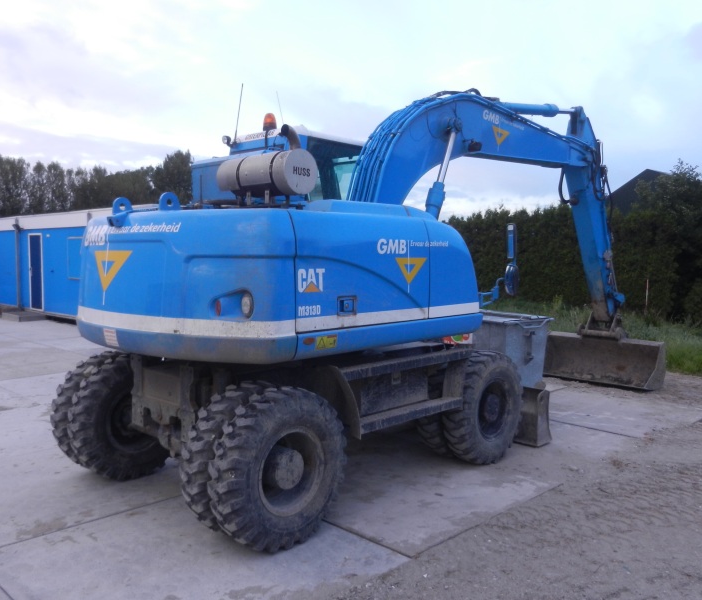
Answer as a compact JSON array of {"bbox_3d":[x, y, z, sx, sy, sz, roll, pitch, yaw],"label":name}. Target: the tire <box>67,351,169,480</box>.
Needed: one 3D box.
[{"bbox_3d":[-1.890,1.001,5.769,0.275,1.050,1.050,5,6,43],"label":"tire"}]

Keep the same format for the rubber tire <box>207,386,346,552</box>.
[{"bbox_3d":[-0.459,1.117,4.451,0.275,1.050,1.050,5,6,43],"label":"rubber tire"}]

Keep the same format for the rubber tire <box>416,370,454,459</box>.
[{"bbox_3d":[1.027,0.994,6.503,0.275,1.050,1.050,5,6,43],"label":"rubber tire"}]

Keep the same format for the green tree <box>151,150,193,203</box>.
[{"bbox_3d":[-14.151,-7.242,55.358,4.200,10.080,4.200,0,4,-14],"label":"green tree"}]

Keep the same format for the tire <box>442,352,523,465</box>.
[{"bbox_3d":[1.250,1.012,6.298,0.275,1.050,1.050,5,6,43],"label":"tire"}]

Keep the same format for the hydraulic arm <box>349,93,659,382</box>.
[{"bbox_3d":[2.021,-0.534,8.499,1.800,3.840,6.150,4,6,44],"label":"hydraulic arm"}]

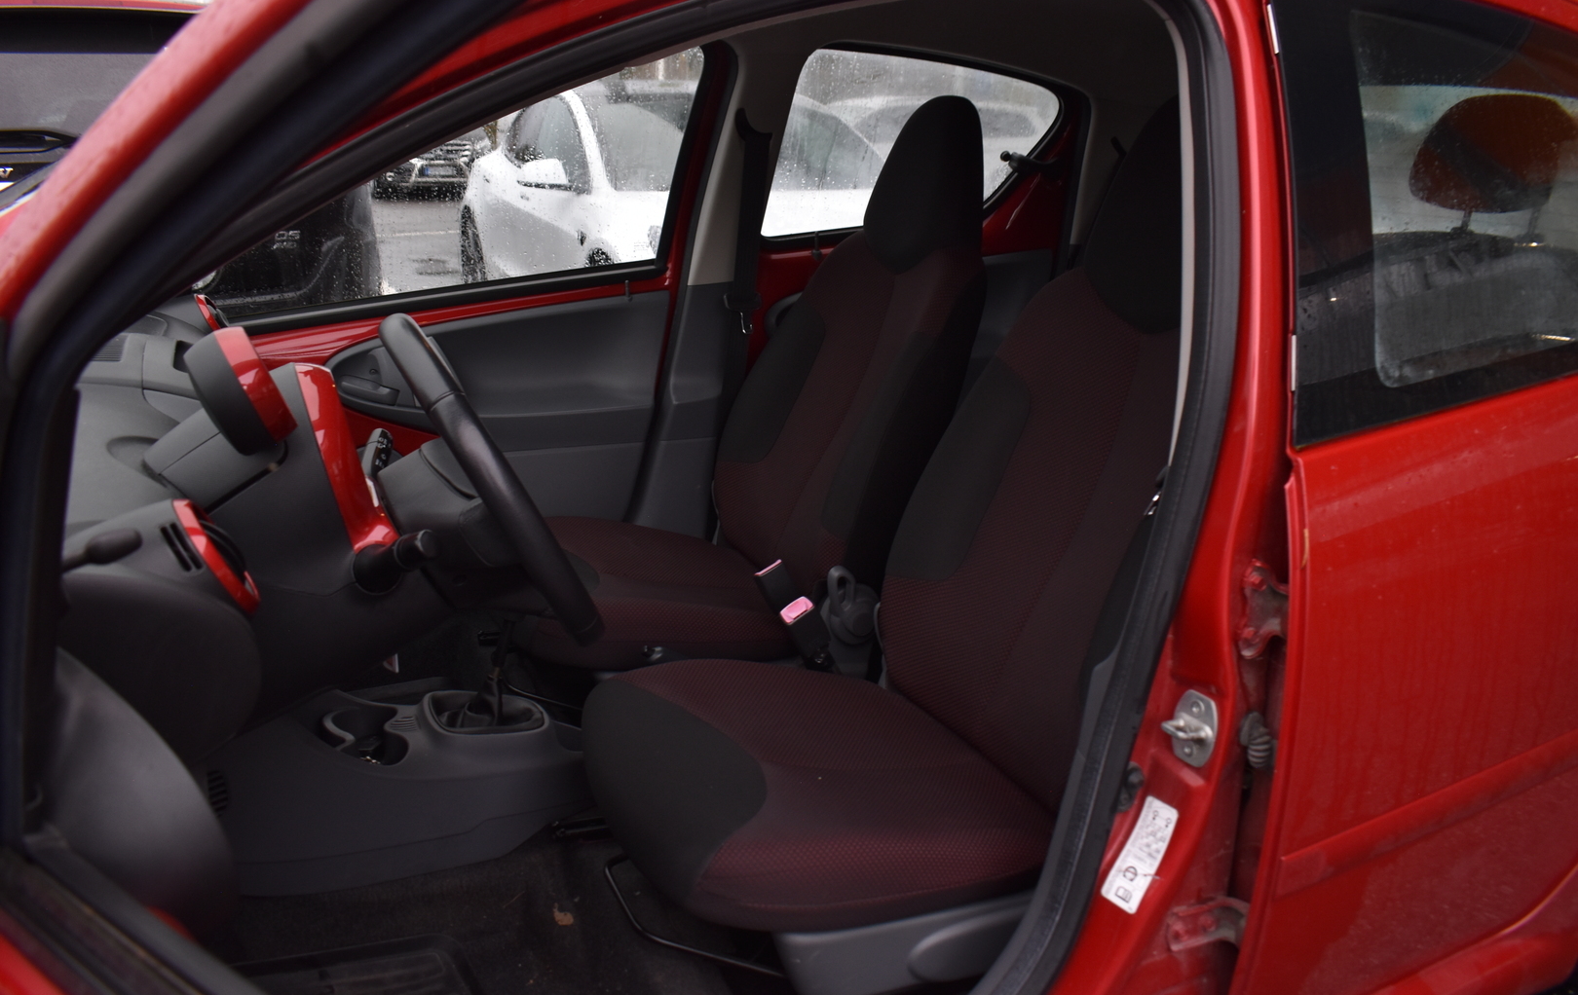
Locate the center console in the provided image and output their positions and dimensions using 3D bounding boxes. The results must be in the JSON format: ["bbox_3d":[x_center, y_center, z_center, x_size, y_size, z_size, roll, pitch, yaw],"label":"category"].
[{"bbox_3d":[-0.508,0.317,1.538,0.519,0.221,0.304,-7,19,-23],"label":"center console"}]

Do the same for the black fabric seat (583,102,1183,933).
[{"bbox_3d":[0.180,-0.015,1.386,0.828,0.897,0.480,-7,19,-23],"label":"black fabric seat"}]

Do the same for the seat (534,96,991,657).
[{"bbox_3d":[-0.082,-0.190,1.951,0.828,0.897,0.480,-7,19,-23],"label":"seat"}]

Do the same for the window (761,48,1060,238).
[{"bbox_3d":[0.247,-0.689,2.320,0.608,0.358,0.045,-7,39,-23],"label":"window"}]

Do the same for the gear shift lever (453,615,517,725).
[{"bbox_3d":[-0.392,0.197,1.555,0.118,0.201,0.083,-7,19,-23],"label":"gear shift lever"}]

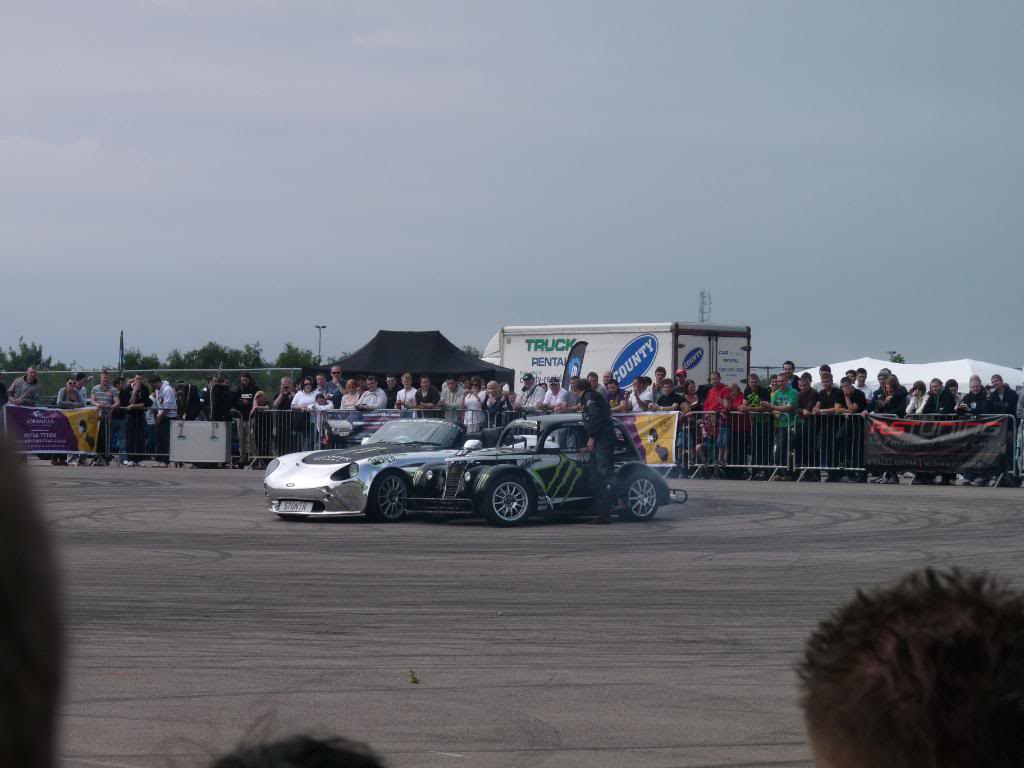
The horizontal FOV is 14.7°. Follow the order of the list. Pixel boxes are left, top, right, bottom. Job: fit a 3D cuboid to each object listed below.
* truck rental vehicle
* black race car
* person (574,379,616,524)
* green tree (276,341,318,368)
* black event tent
[{"bbox_3d":[2.090,0.270,95.900,2.500,3.370,7.900,0,0,-42],"label":"truck rental vehicle"},{"bbox_3d":[0.330,0.955,44.400,3.200,1.200,1.530,0,0,-41],"label":"black race car"},{"bbox_3d":[0.930,0.750,43.900,0.580,1.610,0.520,0,0,3],"label":"person"},{"bbox_3d":[-12.504,-0.200,230.000,2.550,4.400,2.500,0,0,0],"label":"green tree"},{"bbox_3d":[-2.400,0.300,93.000,4.500,3.100,3.000,0,0,7],"label":"black event tent"}]

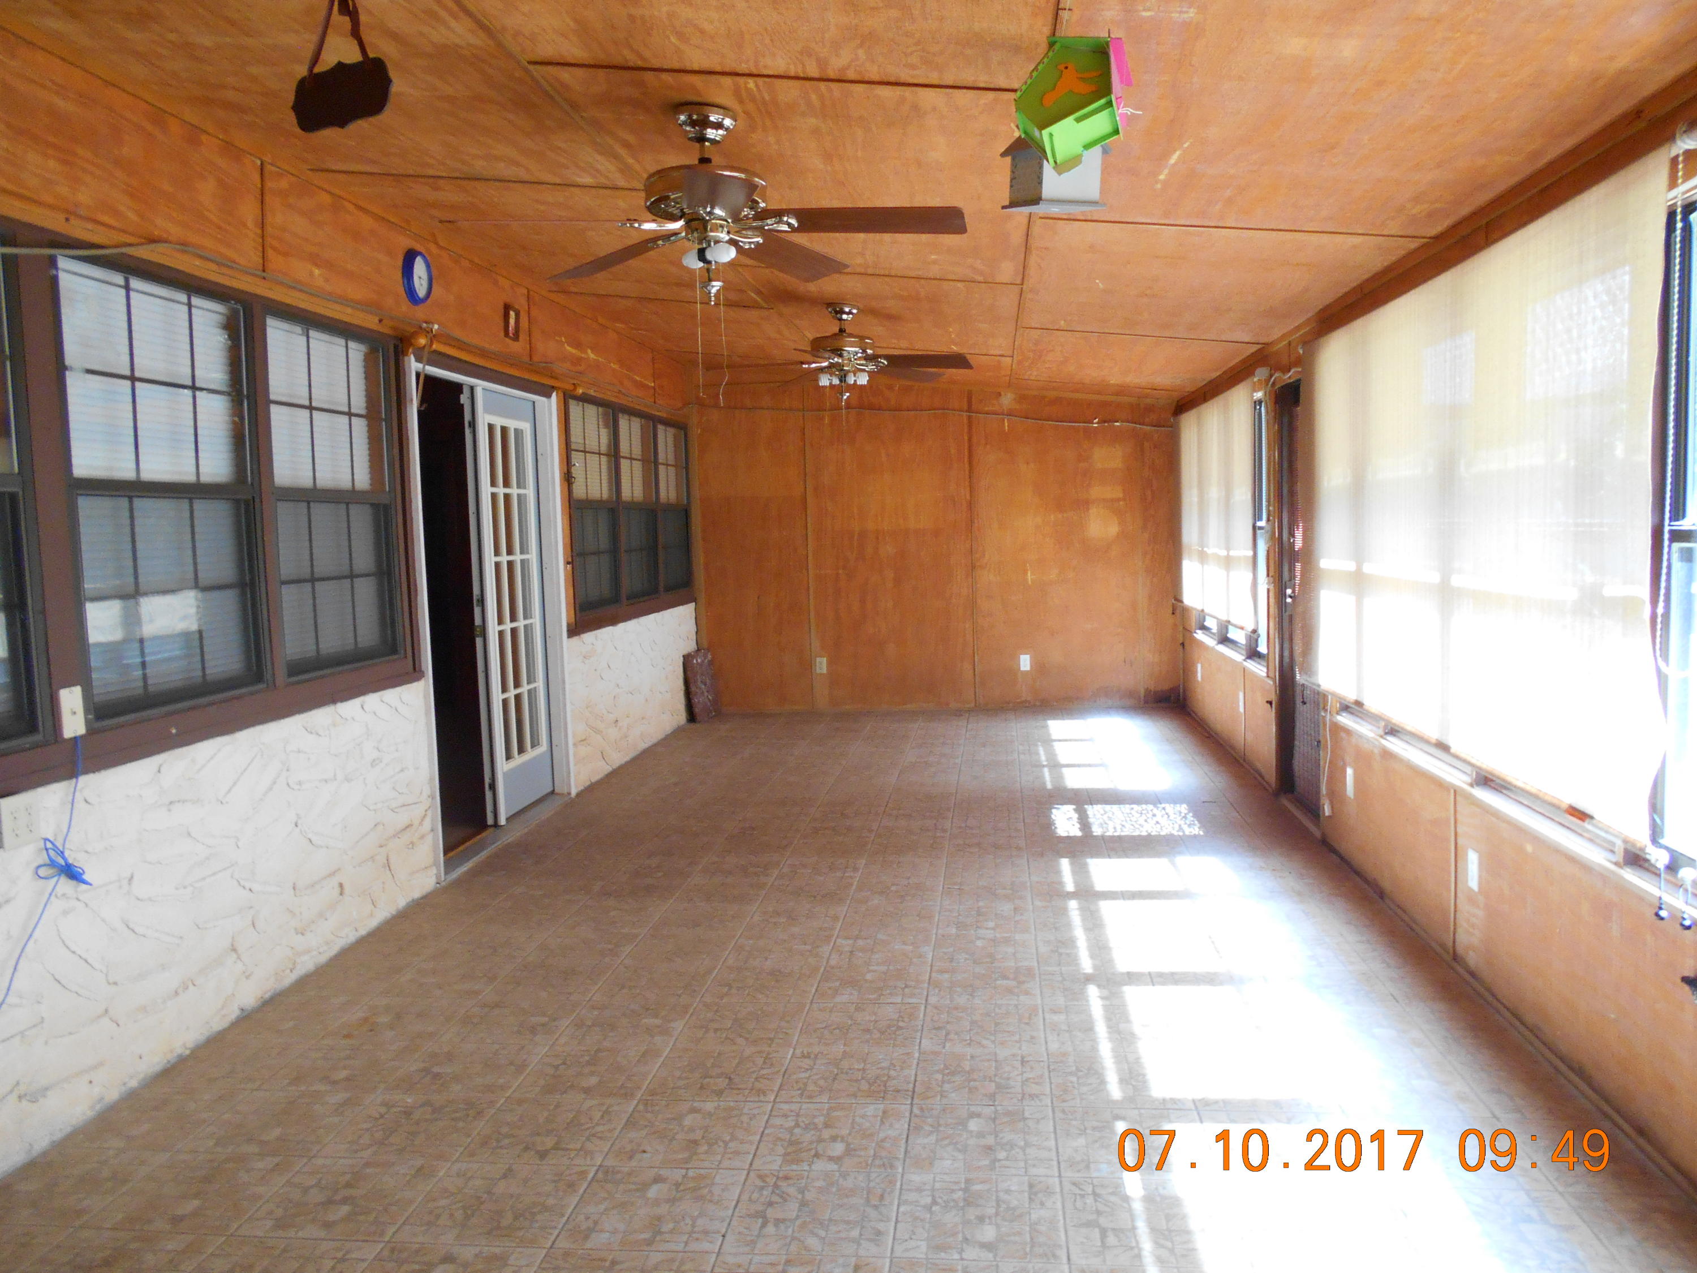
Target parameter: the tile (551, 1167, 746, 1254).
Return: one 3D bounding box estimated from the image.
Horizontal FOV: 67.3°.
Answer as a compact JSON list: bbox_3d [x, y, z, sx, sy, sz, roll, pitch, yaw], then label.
[{"bbox_3d":[-0.400,1.183,2.639,0.330,0.010,0.322,-1,5,6],"label":"tile"}]

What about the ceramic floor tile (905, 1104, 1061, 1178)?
[{"bbox_3d":[0.302,1.149,2.900,0.330,0.010,0.320,-1,5,6],"label":"ceramic floor tile"}]

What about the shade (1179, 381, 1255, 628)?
[{"bbox_3d":[2.179,-0.777,7.698,0.050,1.294,2.612,-1,5,6],"label":"shade"}]

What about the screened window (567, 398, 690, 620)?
[{"bbox_3d":[-1.345,-0.811,8.226,0.070,1.196,2.595,-1,5,6],"label":"screened window"}]

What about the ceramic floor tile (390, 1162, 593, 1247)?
[{"bbox_3d":[-0.733,1.190,2.676,0.330,0.010,0.322,-1,5,6],"label":"ceramic floor tile"}]

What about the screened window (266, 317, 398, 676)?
[{"bbox_3d":[-1.774,-0.472,4.424,0.070,1.151,0.795,-1,5,6],"label":"screened window"}]

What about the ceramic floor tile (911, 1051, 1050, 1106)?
[{"bbox_3d":[0.336,1.111,3.196,0.330,0.010,0.322,-1,5,6],"label":"ceramic floor tile"}]

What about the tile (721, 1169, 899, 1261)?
[{"bbox_3d":[-0.067,1.176,2.601,0.330,0.010,0.322,-1,5,6],"label":"tile"}]

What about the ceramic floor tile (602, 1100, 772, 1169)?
[{"bbox_3d":[-0.365,1.154,2.955,0.330,0.010,0.322,-1,5,6],"label":"ceramic floor tile"}]

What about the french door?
[{"bbox_3d":[-1.641,-0.158,6.242,0.050,2.022,0.775,-1,5,6],"label":"french door"}]

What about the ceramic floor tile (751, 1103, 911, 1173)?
[{"bbox_3d":[-0.032,1.147,2.917,0.330,0.010,0.322,-1,5,6],"label":"ceramic floor tile"}]

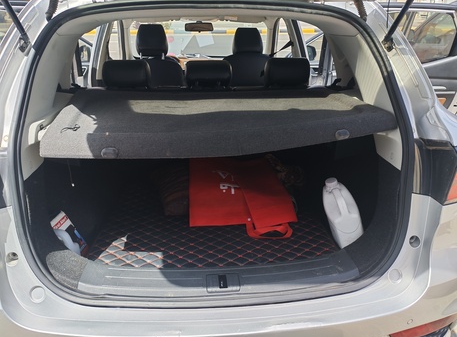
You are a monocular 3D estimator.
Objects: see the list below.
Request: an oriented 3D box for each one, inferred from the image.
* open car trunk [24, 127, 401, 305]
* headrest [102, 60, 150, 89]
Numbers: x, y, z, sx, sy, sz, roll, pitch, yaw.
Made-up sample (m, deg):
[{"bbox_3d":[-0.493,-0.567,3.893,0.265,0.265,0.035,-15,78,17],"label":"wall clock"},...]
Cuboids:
[{"bbox_3d":[-0.056,0.008,1.447,1.070,0.550,0.860,-1,21,-5],"label":"open car trunk"},{"bbox_3d":[-0.493,-0.457,1.722,0.217,0.147,0.120,-1,21,-5],"label":"headrest"}]

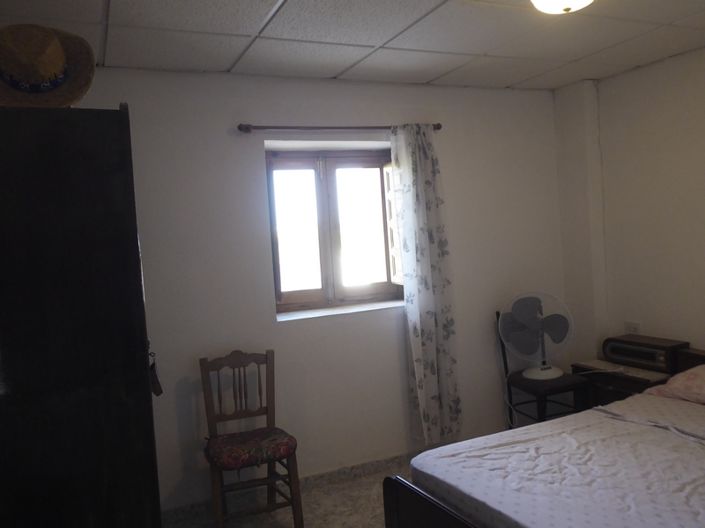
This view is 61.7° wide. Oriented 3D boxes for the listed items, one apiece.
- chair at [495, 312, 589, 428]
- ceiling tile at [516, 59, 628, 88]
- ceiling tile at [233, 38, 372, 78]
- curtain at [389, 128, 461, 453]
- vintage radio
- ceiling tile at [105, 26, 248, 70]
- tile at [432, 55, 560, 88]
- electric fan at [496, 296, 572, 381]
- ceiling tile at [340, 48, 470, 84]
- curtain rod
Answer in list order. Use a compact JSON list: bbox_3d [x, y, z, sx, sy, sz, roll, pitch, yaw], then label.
[{"bbox_3d":[1.196,0.714,3.673,0.390,0.875,0.420,-5,3,-24],"label":"chair"},{"bbox_3d":[1.342,-1.154,3.645,0.500,0.020,0.560,-5,3,-24],"label":"ceiling tile"},{"bbox_3d":[-0.256,-1.017,2.931,0.590,0.020,0.560,-5,3,-24],"label":"ceiling tile"},{"bbox_3d":[0.439,0.138,3.471,0.360,1.900,0.130,-5,3,-24],"label":"curtain"},{"bbox_3d":[1.709,0.510,3.412,0.190,0.135,0.400,-5,3,-24],"label":"vintage radio"},{"bbox_3d":[-0.802,-0.970,2.687,0.590,0.020,0.560,-5,3,-24],"label":"ceiling tile"},{"bbox_3d":[0.837,-1.111,3.419,0.590,0.020,0.560,-5,3,-24],"label":"tile"},{"bbox_3d":[1.143,0.441,3.630,0.430,0.530,0.290,-3,3,10],"label":"electric fan"},{"bbox_3d":[0.290,-1.064,3.175,0.590,0.020,0.560,-5,3,-24],"label":"ceiling tile"},{"bbox_3d":[-0.028,-0.760,3.278,1.232,0.045,0.060,-6,4,-24],"label":"curtain rod"}]

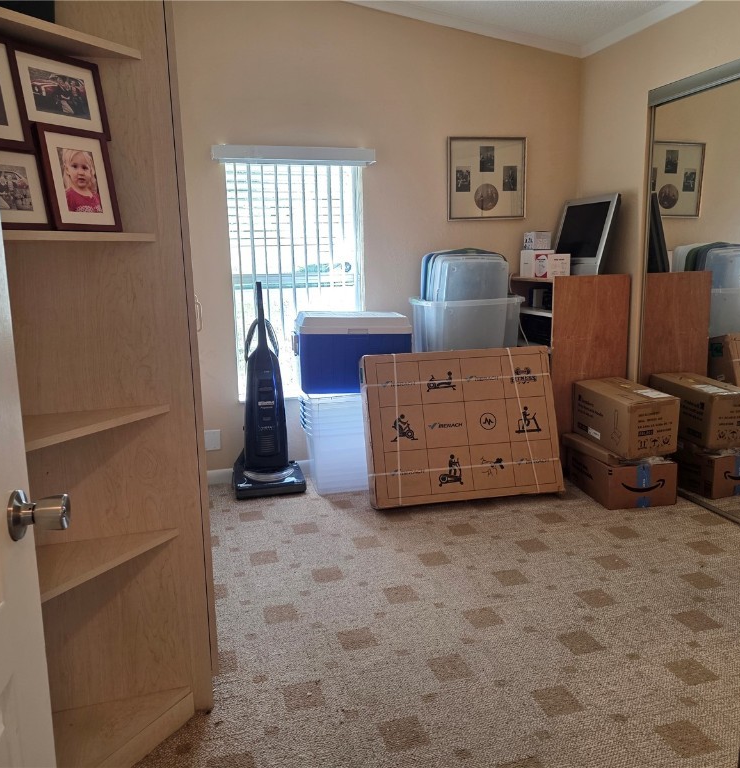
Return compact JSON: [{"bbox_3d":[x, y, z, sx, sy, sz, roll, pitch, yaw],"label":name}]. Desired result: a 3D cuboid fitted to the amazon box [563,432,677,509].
[{"bbox_3d":[1.309,0.453,3.585,0.356,0.220,0.520,-2,11,-7],"label":"amazon box"}]

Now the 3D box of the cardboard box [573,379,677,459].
[{"bbox_3d":[1.327,0.171,3.561,0.291,0.279,0.473,-4,11,-16],"label":"cardboard box"}]

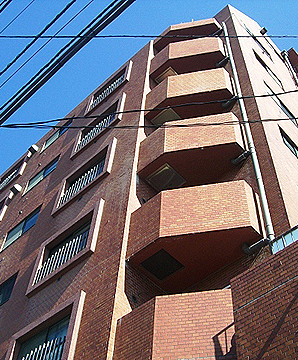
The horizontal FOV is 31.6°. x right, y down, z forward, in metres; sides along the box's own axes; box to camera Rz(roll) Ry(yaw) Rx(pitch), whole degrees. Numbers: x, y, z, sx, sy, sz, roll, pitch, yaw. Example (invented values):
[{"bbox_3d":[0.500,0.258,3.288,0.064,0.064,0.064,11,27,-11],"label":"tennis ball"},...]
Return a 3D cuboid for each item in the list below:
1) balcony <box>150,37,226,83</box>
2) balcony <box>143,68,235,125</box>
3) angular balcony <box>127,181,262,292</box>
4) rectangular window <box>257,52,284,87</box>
[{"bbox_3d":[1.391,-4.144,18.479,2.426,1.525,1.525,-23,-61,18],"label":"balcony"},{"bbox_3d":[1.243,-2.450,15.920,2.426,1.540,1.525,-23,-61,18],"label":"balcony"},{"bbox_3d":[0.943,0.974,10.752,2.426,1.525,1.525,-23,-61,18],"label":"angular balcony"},{"bbox_3d":[4.545,-4.123,20.011,0.120,0.962,1.771,-37,-66,24],"label":"rectangular window"}]

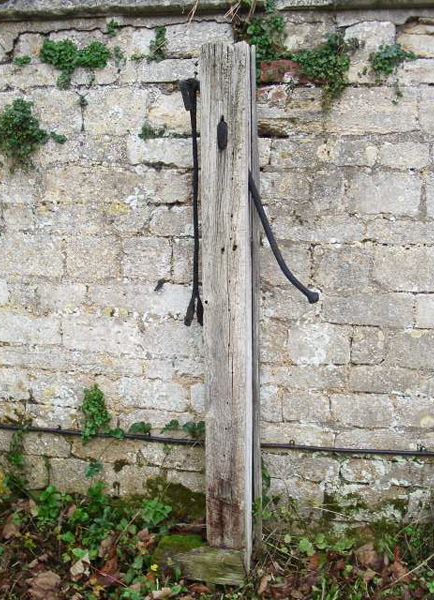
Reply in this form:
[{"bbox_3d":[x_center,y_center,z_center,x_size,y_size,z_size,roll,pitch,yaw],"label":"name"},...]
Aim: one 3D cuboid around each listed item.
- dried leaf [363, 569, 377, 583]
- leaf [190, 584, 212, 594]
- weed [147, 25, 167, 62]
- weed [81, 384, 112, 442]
[{"bbox_3d":[0.574,1.036,2.674,0.044,0.028,0.040,2,12,8],"label":"dried leaf"},{"bbox_3d":[-0.054,1.013,2.488,0.068,0.020,0.060,1,9,8],"label":"leaf"},{"bbox_3d":[-0.244,-1.037,2.877,0.065,0.132,0.070,1,9,8],"label":"weed"},{"bbox_3d":[-0.531,0.500,3.138,0.112,0.232,0.090,1,9,8],"label":"weed"}]

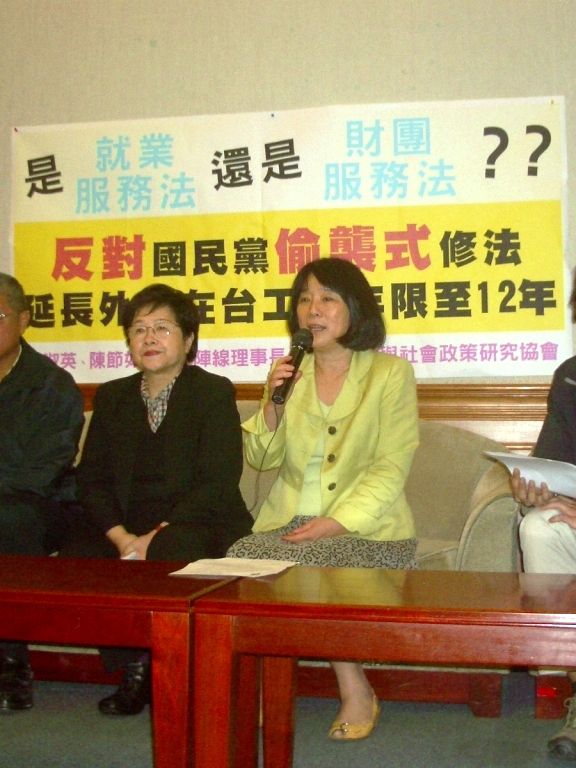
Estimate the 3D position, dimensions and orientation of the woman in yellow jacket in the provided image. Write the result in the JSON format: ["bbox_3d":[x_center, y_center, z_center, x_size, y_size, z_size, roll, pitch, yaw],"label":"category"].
[{"bbox_3d":[0.101,0.273,3.270,0.500,1.230,0.700,0,-2,23],"label":"woman in yellow jacket"}]

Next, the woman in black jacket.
[{"bbox_3d":[-0.355,0.293,3.400,0.500,1.190,0.720,0,-2,14],"label":"woman in black jacket"}]

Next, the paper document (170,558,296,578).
[{"bbox_3d":[-0.120,0.395,2.622,0.215,0.015,0.295,0,-2,12],"label":"paper document"}]

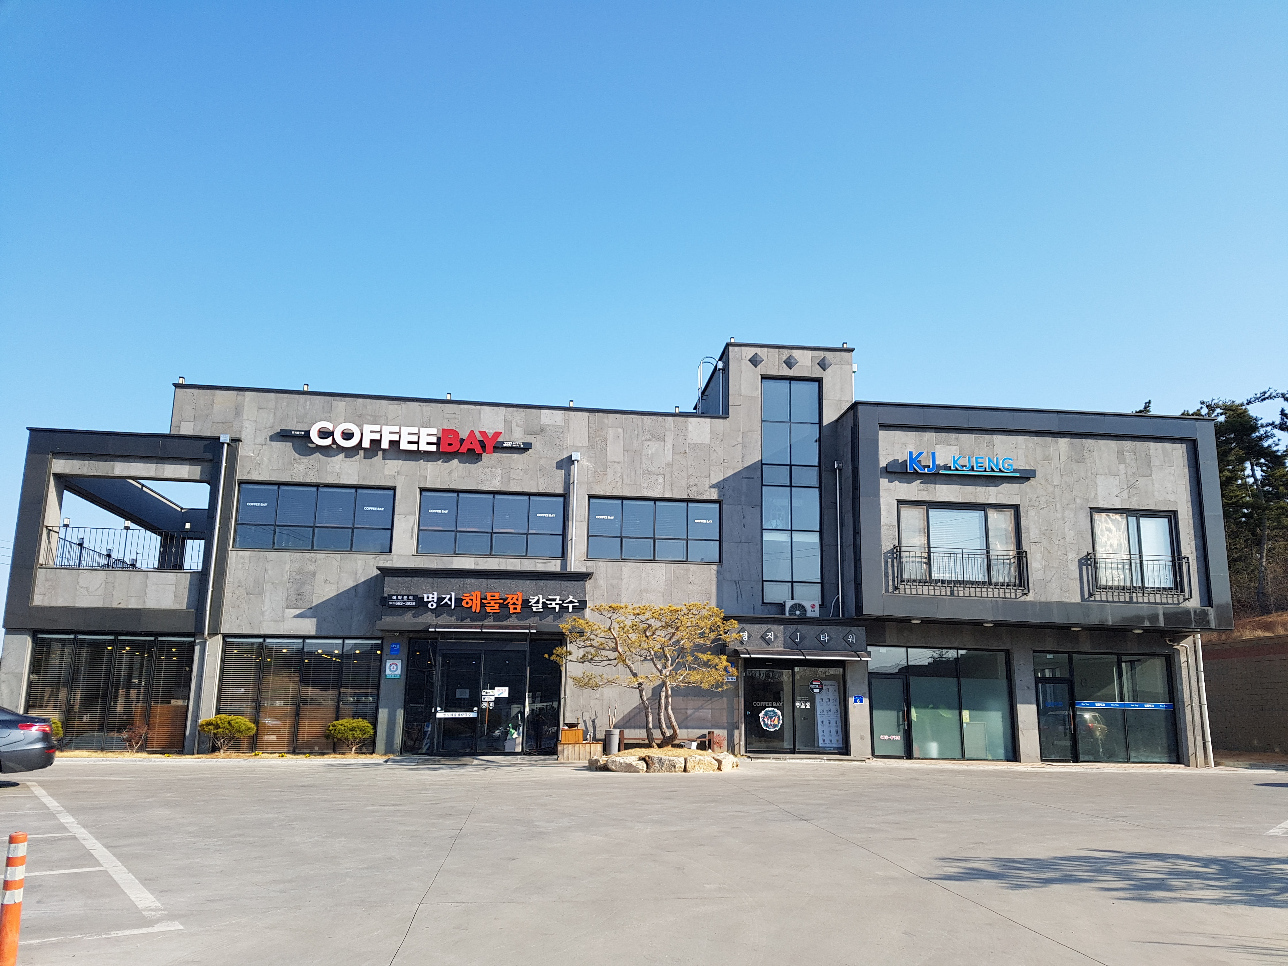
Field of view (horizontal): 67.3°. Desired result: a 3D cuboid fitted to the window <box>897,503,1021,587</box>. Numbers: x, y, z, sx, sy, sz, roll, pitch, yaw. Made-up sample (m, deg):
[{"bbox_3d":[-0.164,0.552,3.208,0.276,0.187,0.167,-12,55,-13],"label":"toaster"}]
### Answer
[{"bbox_3d":[7.444,1.462,22.795,3.000,1.944,0.150,2,-12,-6],"label":"window"}]

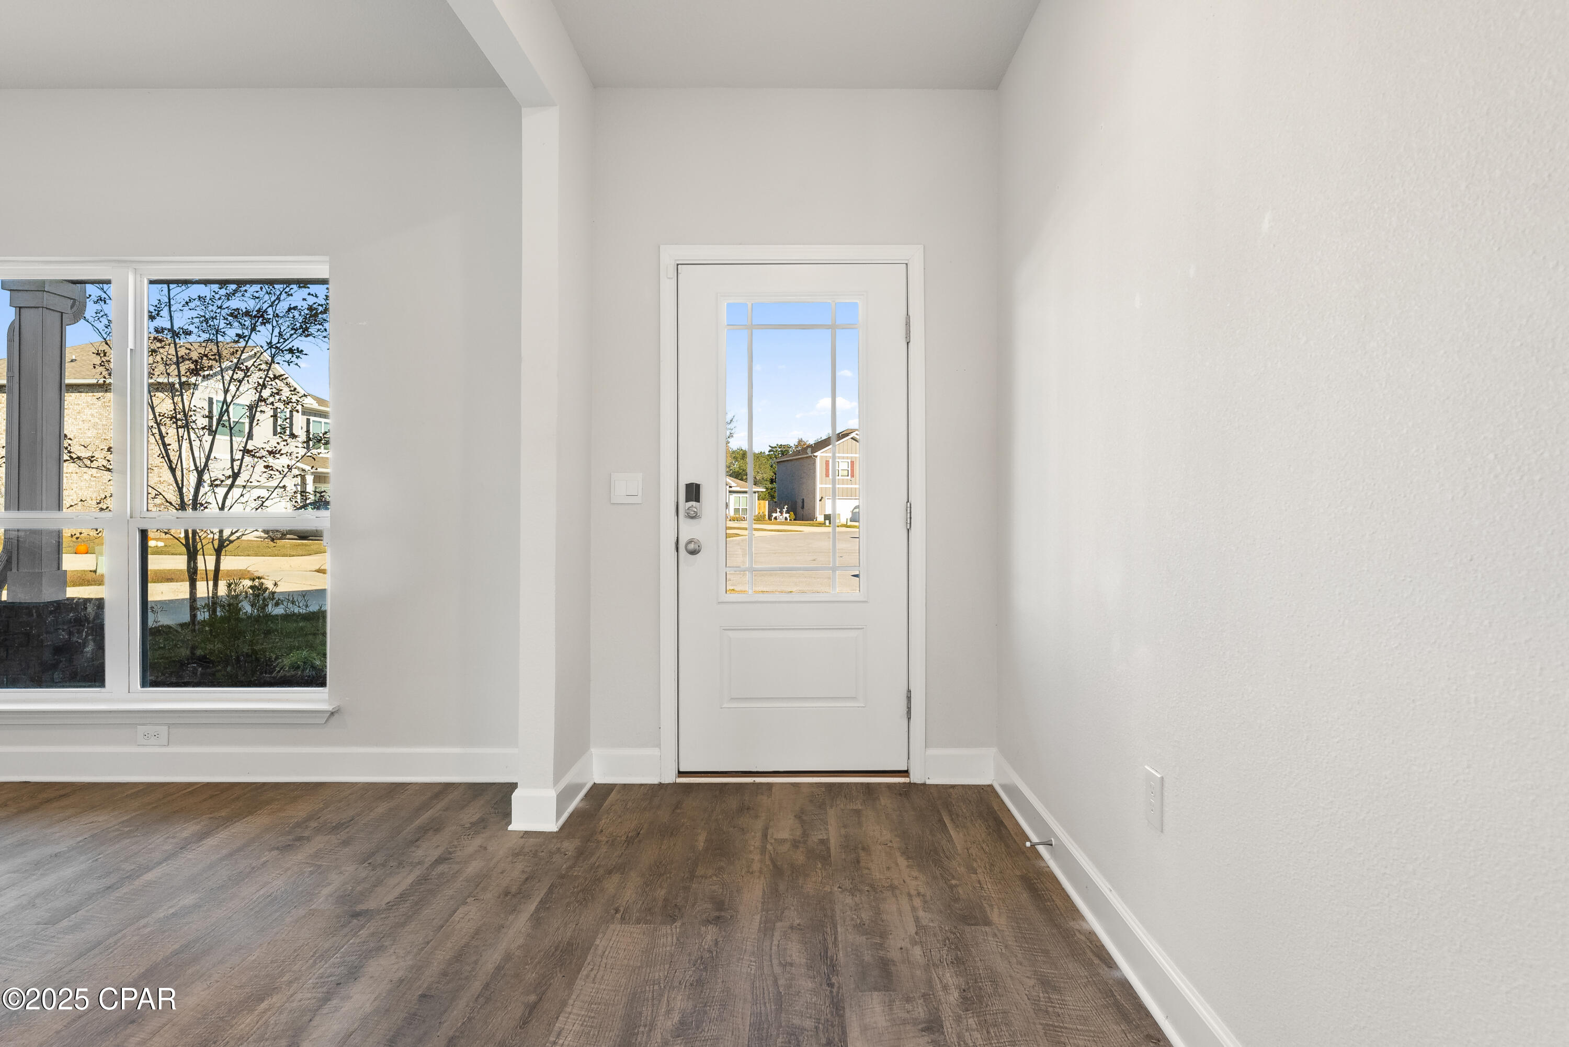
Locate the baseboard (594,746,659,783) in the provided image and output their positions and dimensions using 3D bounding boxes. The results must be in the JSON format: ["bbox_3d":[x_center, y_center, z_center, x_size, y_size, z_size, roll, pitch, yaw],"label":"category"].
[{"bbox_3d":[-0.619,0.955,3.258,0.265,0.140,0.022,0,1,1],"label":"baseboard"}]

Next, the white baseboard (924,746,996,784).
[{"bbox_3d":[0.692,0.955,3.258,0.272,0.140,0.022,0,1,1],"label":"white baseboard"}]

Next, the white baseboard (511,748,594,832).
[{"bbox_3d":[-0.831,0.958,3.000,0.165,0.140,0.510,0,1,0],"label":"white baseboard"}]

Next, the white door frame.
[{"bbox_3d":[0.030,-0.040,3.290,1.040,2.115,0.100,0,1,1],"label":"white door frame"}]

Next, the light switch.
[{"bbox_3d":[-0.622,-0.137,3.263,0.123,0.123,0.012,0,1,1],"label":"light switch"}]

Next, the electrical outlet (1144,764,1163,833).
[{"bbox_3d":[0.813,0.609,1.825,0.009,0.123,0.078,0,1,1],"label":"electrical outlet"}]

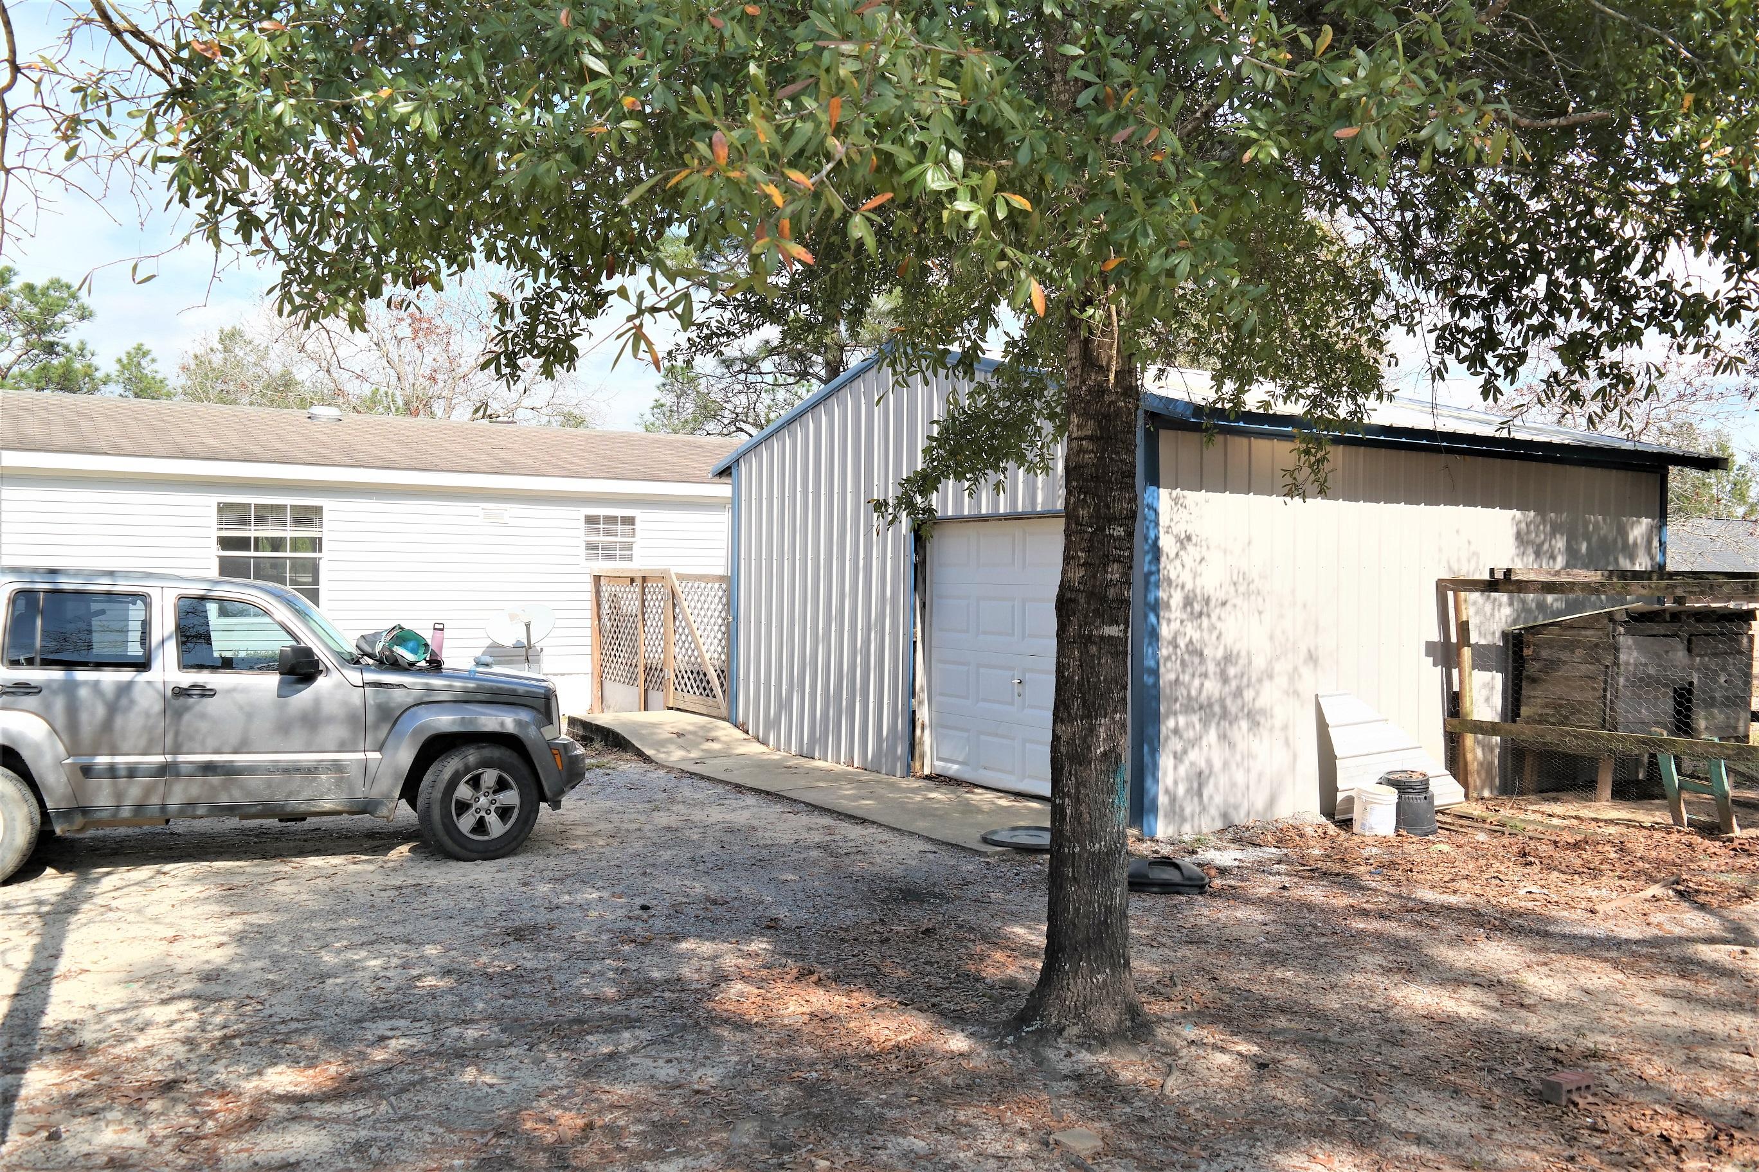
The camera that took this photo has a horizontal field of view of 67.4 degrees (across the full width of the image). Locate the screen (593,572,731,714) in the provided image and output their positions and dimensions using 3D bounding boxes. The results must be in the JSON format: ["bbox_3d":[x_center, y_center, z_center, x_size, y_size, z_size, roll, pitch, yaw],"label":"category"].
[{"bbox_3d":[-2.575,0.750,15.161,0.140,1.882,4.066,0,0,-32],"label":"screen"}]

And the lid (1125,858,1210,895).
[{"bbox_3d":[1.490,1.550,7.200,0.600,0.145,0.600,1,0,0],"label":"lid"}]

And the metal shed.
[{"bbox_3d":[2.742,-0.231,12.507,6.310,3.586,6.860,0,0,-32],"label":"metal shed"}]

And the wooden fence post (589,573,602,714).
[{"bbox_3d":[-3.627,0.740,16.842,0.110,1.862,0.100,0,0,-32],"label":"wooden fence post"}]

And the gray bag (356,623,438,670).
[{"bbox_3d":[-3.230,0.405,8.820,0.450,0.290,0.380,1,0,40],"label":"gray bag"}]

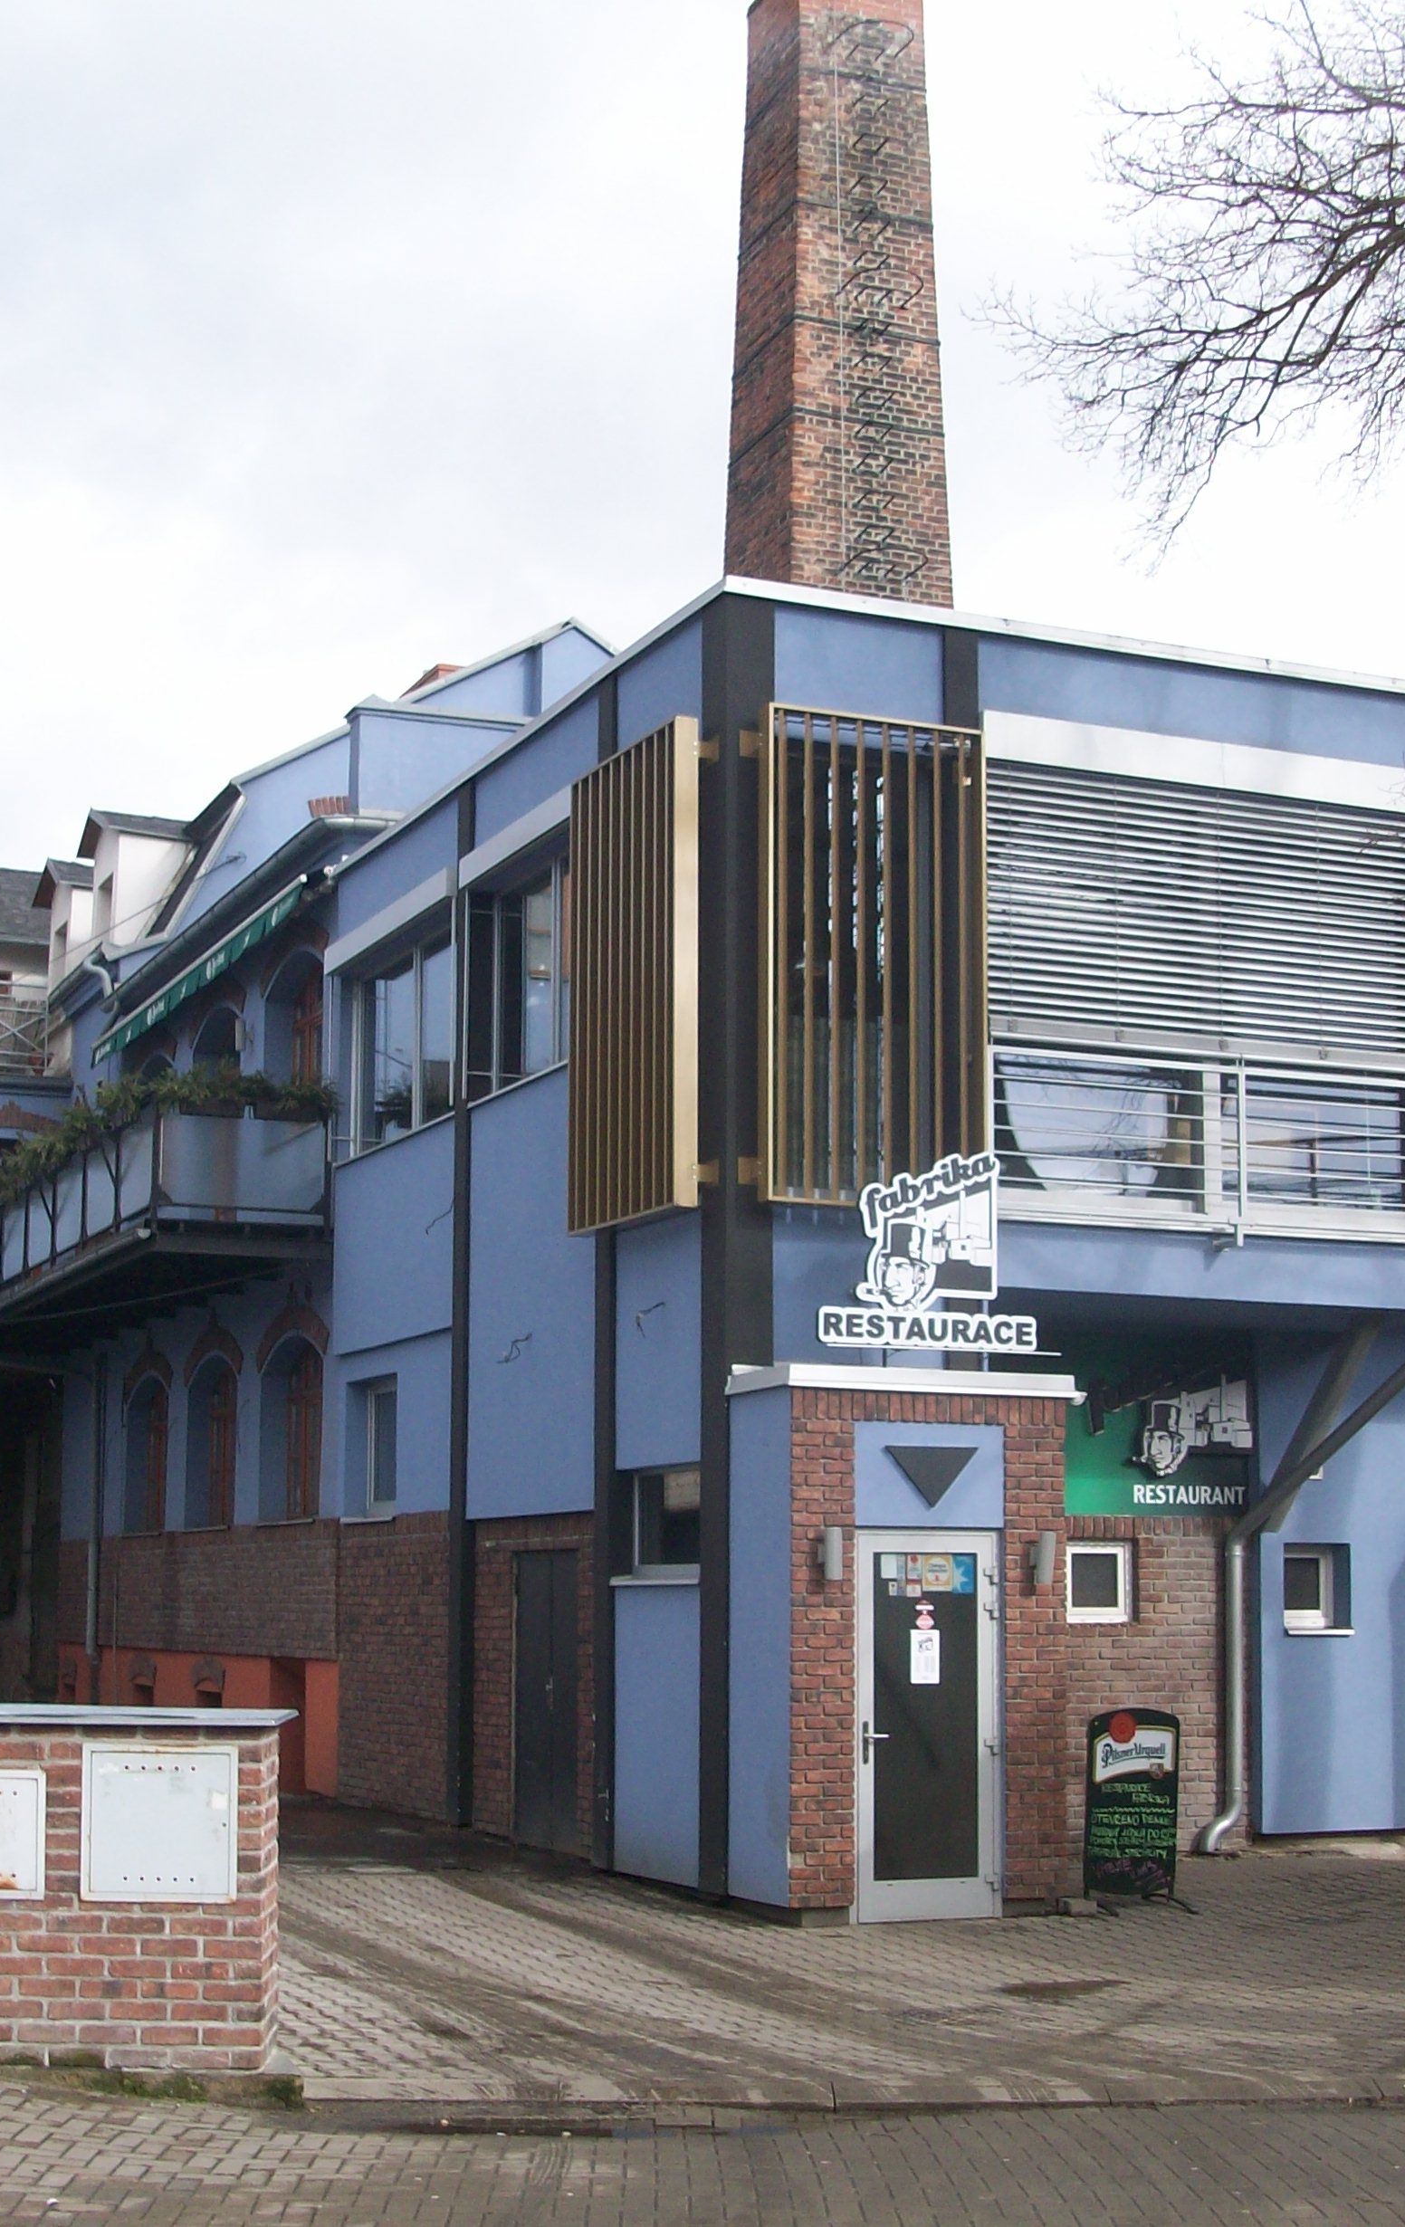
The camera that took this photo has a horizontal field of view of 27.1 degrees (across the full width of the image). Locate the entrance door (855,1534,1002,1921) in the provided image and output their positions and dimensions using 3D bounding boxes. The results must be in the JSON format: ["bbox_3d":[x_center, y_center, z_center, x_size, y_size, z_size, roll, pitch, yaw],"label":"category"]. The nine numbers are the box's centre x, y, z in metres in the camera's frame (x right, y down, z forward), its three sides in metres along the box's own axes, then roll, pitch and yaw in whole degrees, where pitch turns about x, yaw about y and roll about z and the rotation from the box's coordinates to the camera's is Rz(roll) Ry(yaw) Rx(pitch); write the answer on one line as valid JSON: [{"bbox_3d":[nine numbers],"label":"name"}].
[{"bbox_3d":[1.323,3.569,17.040,0.970,2.230,0.100,4,-10,-23],"label":"entrance door"}]

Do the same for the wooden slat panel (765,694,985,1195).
[{"bbox_3d":[1.085,-0.947,18.085,1.480,3.100,0.160,4,-10,-23],"label":"wooden slat panel"}]

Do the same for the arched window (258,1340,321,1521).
[{"bbox_3d":[-3.601,2.809,25.992,0.220,1.700,1.780,4,-10,-23],"label":"arched window"}]

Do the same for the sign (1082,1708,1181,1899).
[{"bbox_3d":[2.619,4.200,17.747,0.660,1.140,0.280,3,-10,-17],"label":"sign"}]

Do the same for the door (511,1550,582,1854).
[{"bbox_3d":[-1.066,4.019,20.032,0.100,2.010,1.330,4,-10,-23],"label":"door"}]

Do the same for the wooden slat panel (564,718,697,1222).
[{"bbox_3d":[-0.470,-0.835,18.868,0.150,3.080,1.800,4,-10,-23],"label":"wooden slat panel"}]

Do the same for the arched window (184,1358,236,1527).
[{"bbox_3d":[-4.707,3.210,28.477,0.220,1.700,1.780,4,-10,-23],"label":"arched window"}]

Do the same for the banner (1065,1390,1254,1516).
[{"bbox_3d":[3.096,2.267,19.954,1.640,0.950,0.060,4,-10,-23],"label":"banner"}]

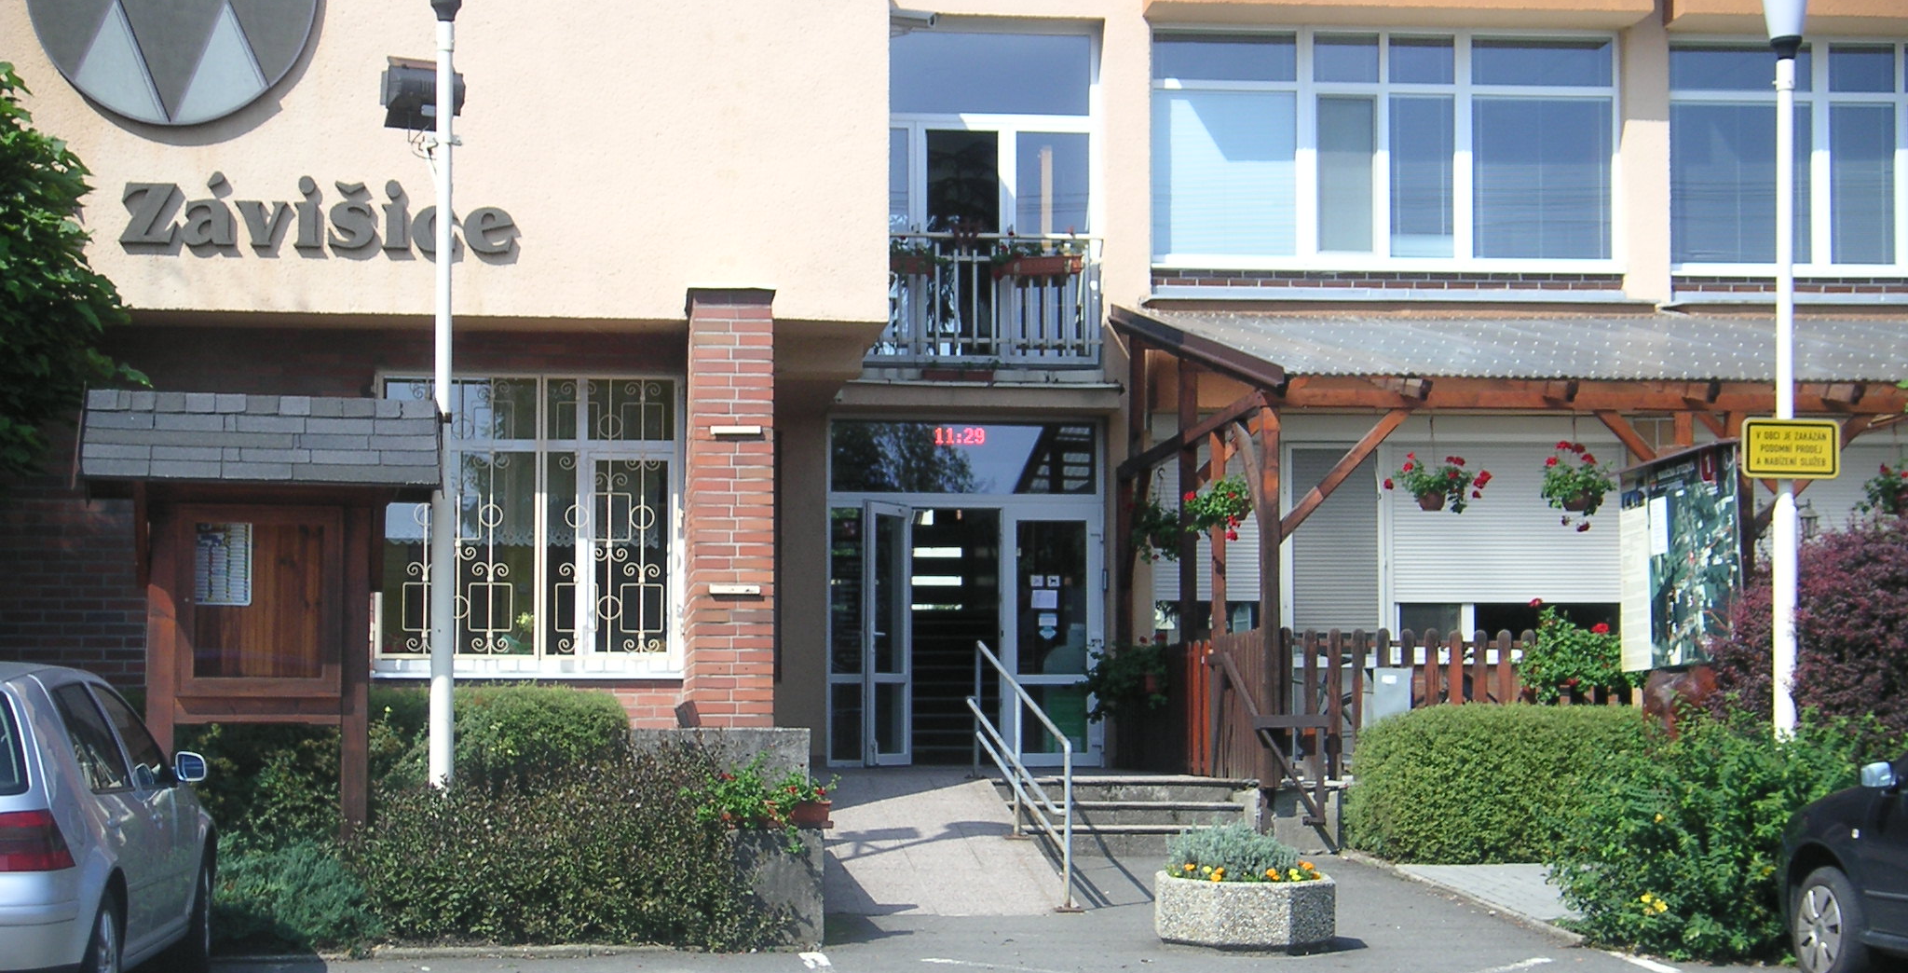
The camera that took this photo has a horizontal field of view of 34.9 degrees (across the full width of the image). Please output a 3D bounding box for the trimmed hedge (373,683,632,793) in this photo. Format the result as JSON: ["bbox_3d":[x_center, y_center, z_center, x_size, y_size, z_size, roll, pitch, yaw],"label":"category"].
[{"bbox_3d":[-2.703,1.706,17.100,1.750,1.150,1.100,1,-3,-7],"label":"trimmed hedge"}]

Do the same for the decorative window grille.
[{"bbox_3d":[-2.653,0.191,18.900,1.880,1.830,0.060,1,-3,-7],"label":"decorative window grille"}]

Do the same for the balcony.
[{"bbox_3d":[0.189,-1.273,20.800,1.700,0.930,0.100,1,-3,-7],"label":"balcony"}]

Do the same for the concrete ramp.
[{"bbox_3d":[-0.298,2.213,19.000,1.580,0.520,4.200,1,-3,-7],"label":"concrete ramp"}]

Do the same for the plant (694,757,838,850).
[{"bbox_3d":[-0.970,1.630,15.600,0.740,0.470,0.400,0,-3,-7],"label":"plant"}]

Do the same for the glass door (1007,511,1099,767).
[{"bbox_3d":[0.814,1.255,24.900,0.800,2.130,0.100,0,-3,-7],"label":"glass door"}]

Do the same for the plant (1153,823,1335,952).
[{"bbox_3d":[1.500,2.021,15.600,0.870,0.600,0.820,0,-3,-7],"label":"plant"}]

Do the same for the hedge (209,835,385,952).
[{"bbox_3d":[-3.404,1.989,15.400,1.050,0.600,0.950,1,-3,-7],"label":"hedge"}]

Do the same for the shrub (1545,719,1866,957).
[{"bbox_3d":[3.891,1.733,15.500,1.600,1.220,1.400,1,-3,-7],"label":"shrub"}]

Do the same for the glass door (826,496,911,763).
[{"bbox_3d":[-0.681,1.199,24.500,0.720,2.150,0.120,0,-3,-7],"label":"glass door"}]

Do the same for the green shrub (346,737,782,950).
[{"bbox_3d":[-2.027,1.872,15.950,2.200,0.920,1.400,0,-3,-7],"label":"green shrub"}]

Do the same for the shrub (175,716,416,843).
[{"bbox_3d":[-3.669,1.846,16.900,1.280,1.060,1.100,0,-3,-7],"label":"shrub"}]

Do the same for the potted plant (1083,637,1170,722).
[{"bbox_3d":[1.352,1.516,23.800,0.680,0.680,0.600,0,-3,-7],"label":"potted plant"}]

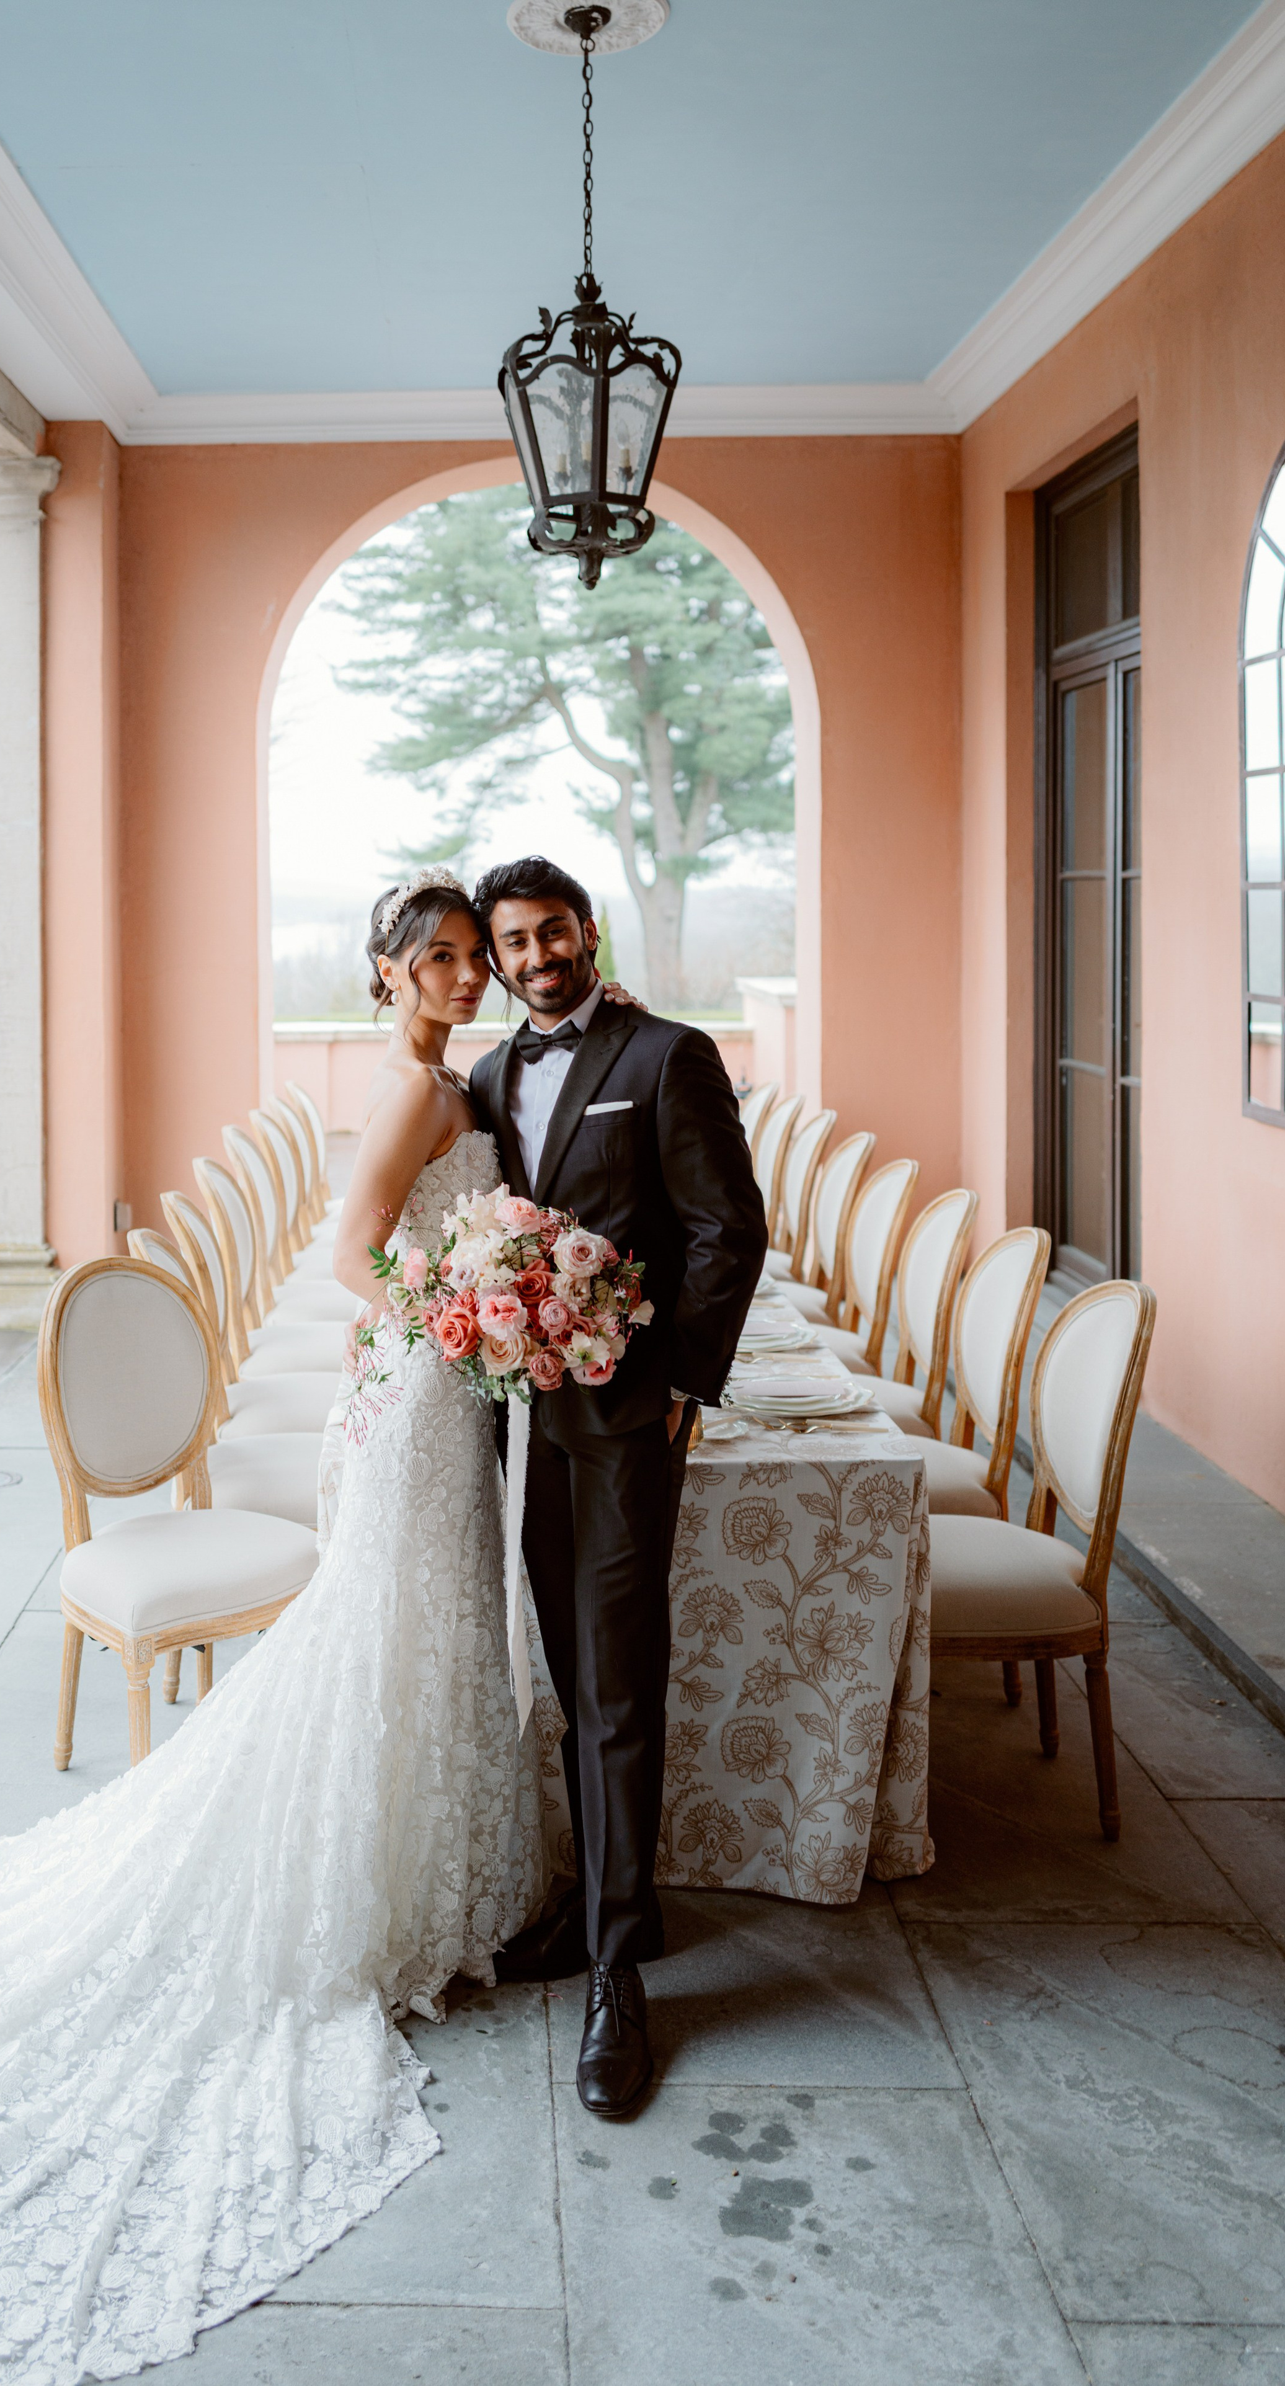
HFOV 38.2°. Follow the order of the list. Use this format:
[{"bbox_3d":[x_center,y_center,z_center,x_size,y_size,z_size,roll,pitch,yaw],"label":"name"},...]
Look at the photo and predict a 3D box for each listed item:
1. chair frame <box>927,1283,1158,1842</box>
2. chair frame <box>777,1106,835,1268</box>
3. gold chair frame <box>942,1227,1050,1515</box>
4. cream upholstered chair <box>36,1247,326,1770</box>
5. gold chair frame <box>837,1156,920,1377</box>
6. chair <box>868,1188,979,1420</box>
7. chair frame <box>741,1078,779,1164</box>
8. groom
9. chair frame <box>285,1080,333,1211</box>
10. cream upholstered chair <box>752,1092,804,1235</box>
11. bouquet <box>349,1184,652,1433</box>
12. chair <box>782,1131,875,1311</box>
[{"bbox_3d":[0.650,0.658,3.500,0.570,0.980,0.500,-1,6,-6],"label":"chair frame"},{"bbox_3d":[0.377,0.217,6.290,0.570,0.980,0.500,0,6,-3],"label":"chair frame"},{"bbox_3d":[0.615,0.568,4.070,0.570,0.980,0.500,0,6,-3],"label":"gold chair frame"},{"bbox_3d":[-0.873,0.650,3.550,0.500,0.980,0.570,-6,8,-43],"label":"cream upholstered chair"},{"bbox_3d":[0.477,0.392,5.346,0.570,0.970,0.500,-1,7,-6],"label":"gold chair frame"},{"bbox_3d":[0.545,0.478,4.792,0.570,0.970,0.500,-1,7,-6],"label":"chair"},{"bbox_3d":[0.239,0.040,7.487,0.570,0.970,0.500,-1,7,-6],"label":"chair frame"},{"bbox_3d":[-0.037,0.435,2.820,0.500,1.770,0.400,1,7,12],"label":"groom"},{"bbox_3d":[-1.147,0.041,7.410,0.570,0.980,0.500,0,6,-2],"label":"chair frame"},{"bbox_3d":[0.315,0.129,6.850,0.570,0.980,0.500,0,6,-3],"label":"cream upholstered chair"},{"bbox_3d":[-0.199,0.162,2.600,0.410,0.340,0.300,1,6,7],"label":"bouquet"},{"bbox_3d":[0.440,0.304,5.740,0.570,0.980,0.500,0,6,-3],"label":"chair"}]

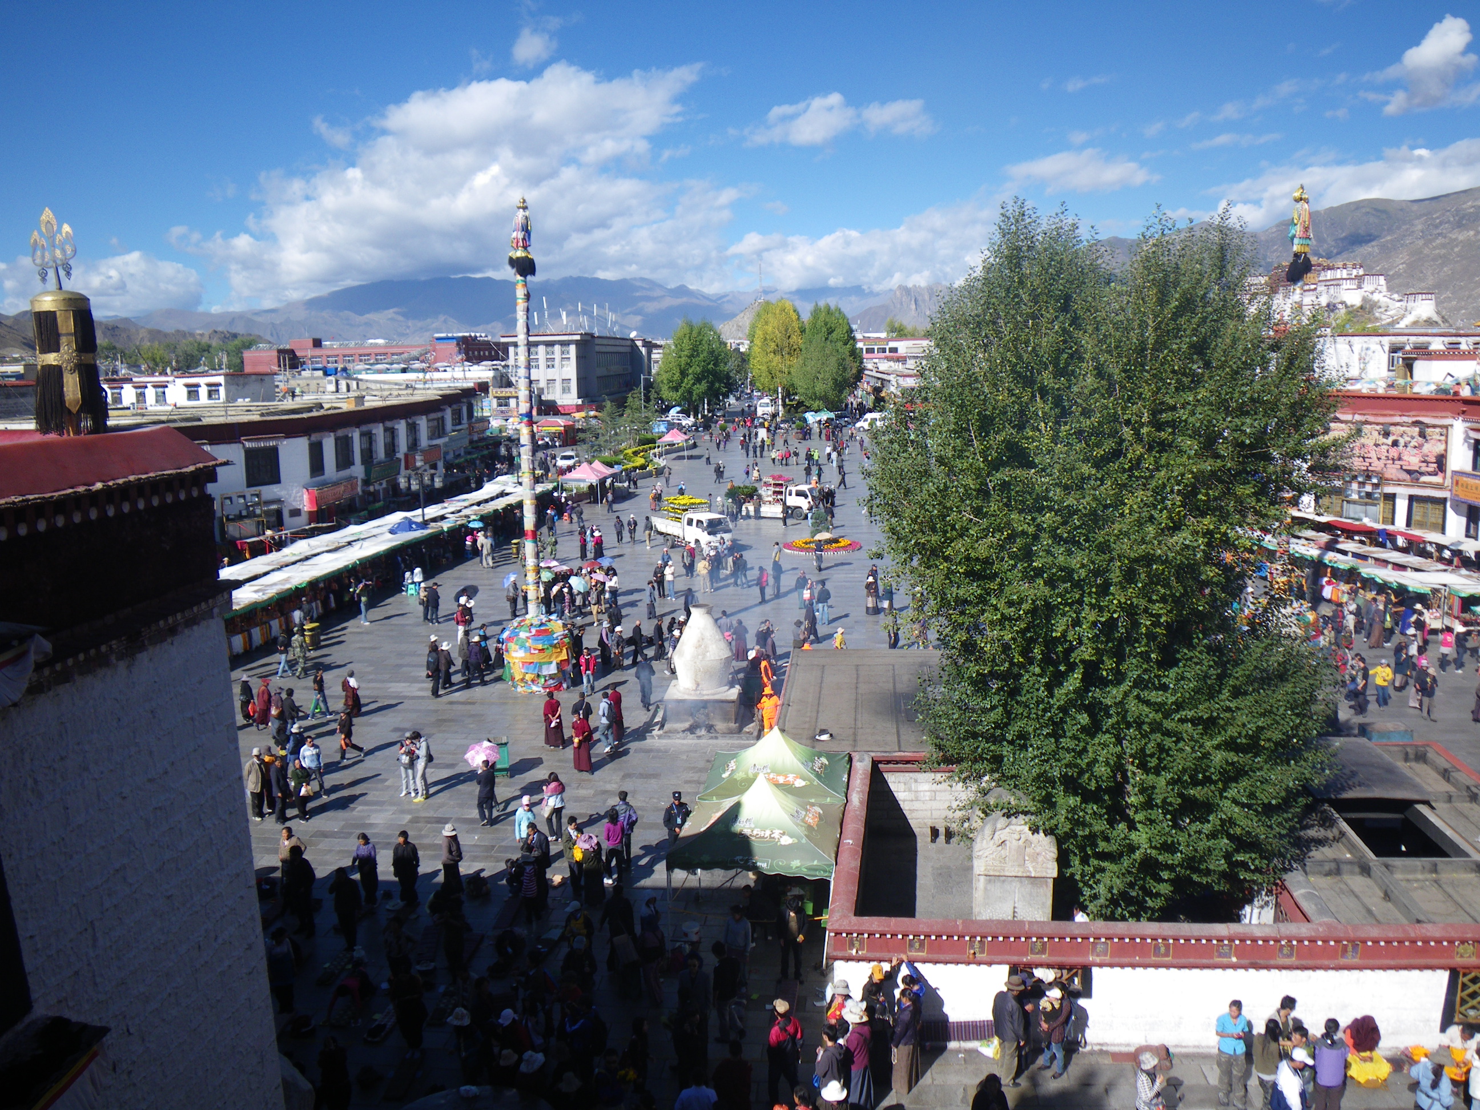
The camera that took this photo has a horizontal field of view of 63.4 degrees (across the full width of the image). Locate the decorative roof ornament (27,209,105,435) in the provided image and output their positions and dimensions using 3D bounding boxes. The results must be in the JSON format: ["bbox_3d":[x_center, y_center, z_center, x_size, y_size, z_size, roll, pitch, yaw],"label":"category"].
[{"bbox_3d":[-7.049,-2.387,12.408,0.740,2.324,0.740,-6,11,-29],"label":"decorative roof ornament"}]

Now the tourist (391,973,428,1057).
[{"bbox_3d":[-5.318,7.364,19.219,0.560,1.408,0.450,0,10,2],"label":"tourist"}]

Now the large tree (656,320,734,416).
[{"bbox_3d":[-7.518,-30.021,194.036,12.447,16.298,12.447,0,10,0],"label":"large tree"}]

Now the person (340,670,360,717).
[{"bbox_3d":[-12.619,4.458,38.773,0.580,1.546,0.500,9,13,44],"label":"person"}]

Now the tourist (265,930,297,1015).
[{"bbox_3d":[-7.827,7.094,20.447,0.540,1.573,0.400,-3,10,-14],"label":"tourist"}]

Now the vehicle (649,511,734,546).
[{"bbox_3d":[-2.720,-1.401,68.138,1.900,2.200,6.100,-7,12,-34],"label":"vehicle"}]

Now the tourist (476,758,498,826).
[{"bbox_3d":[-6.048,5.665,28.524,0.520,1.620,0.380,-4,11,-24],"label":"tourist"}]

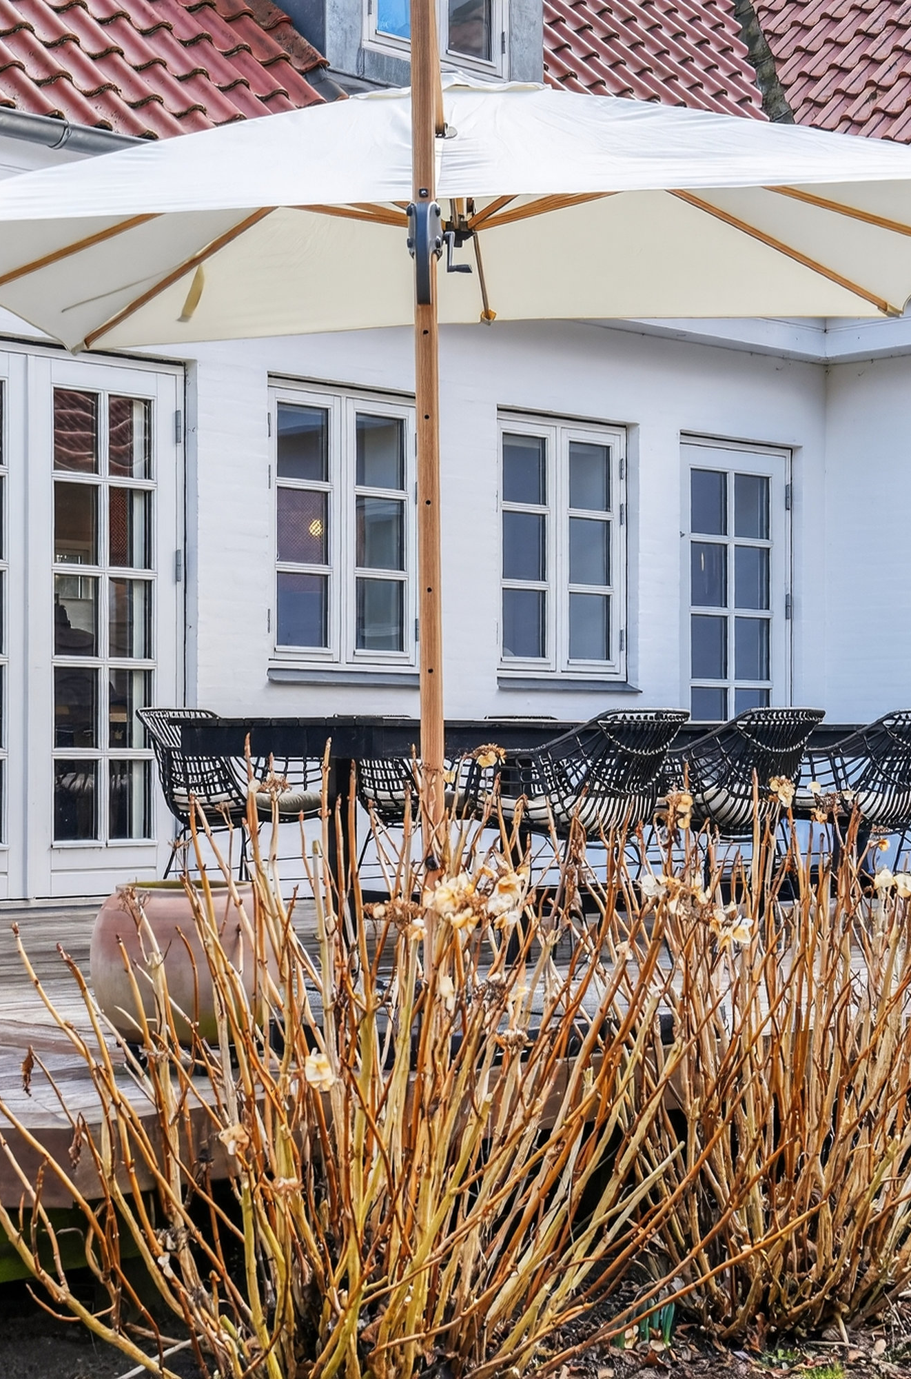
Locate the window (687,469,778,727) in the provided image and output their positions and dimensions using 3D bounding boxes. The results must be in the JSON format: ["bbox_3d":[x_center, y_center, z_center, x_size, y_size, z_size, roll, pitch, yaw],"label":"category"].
[{"bbox_3d":[1.333,-0.245,12.416,0.060,1.700,0.710,-2,-2,45],"label":"window"}]

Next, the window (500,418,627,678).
[{"bbox_3d":[0.450,-0.643,11.546,0.100,1.190,0.902,-2,-2,45],"label":"window"}]

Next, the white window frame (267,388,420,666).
[{"bbox_3d":[-0.500,-0.670,10.584,0.100,1.190,0.897,-2,-2,45],"label":"white window frame"}]

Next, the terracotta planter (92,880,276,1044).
[{"bbox_3d":[-0.512,0.520,4.780,0.355,0.300,0.355,0,-2,0],"label":"terracotta planter"}]

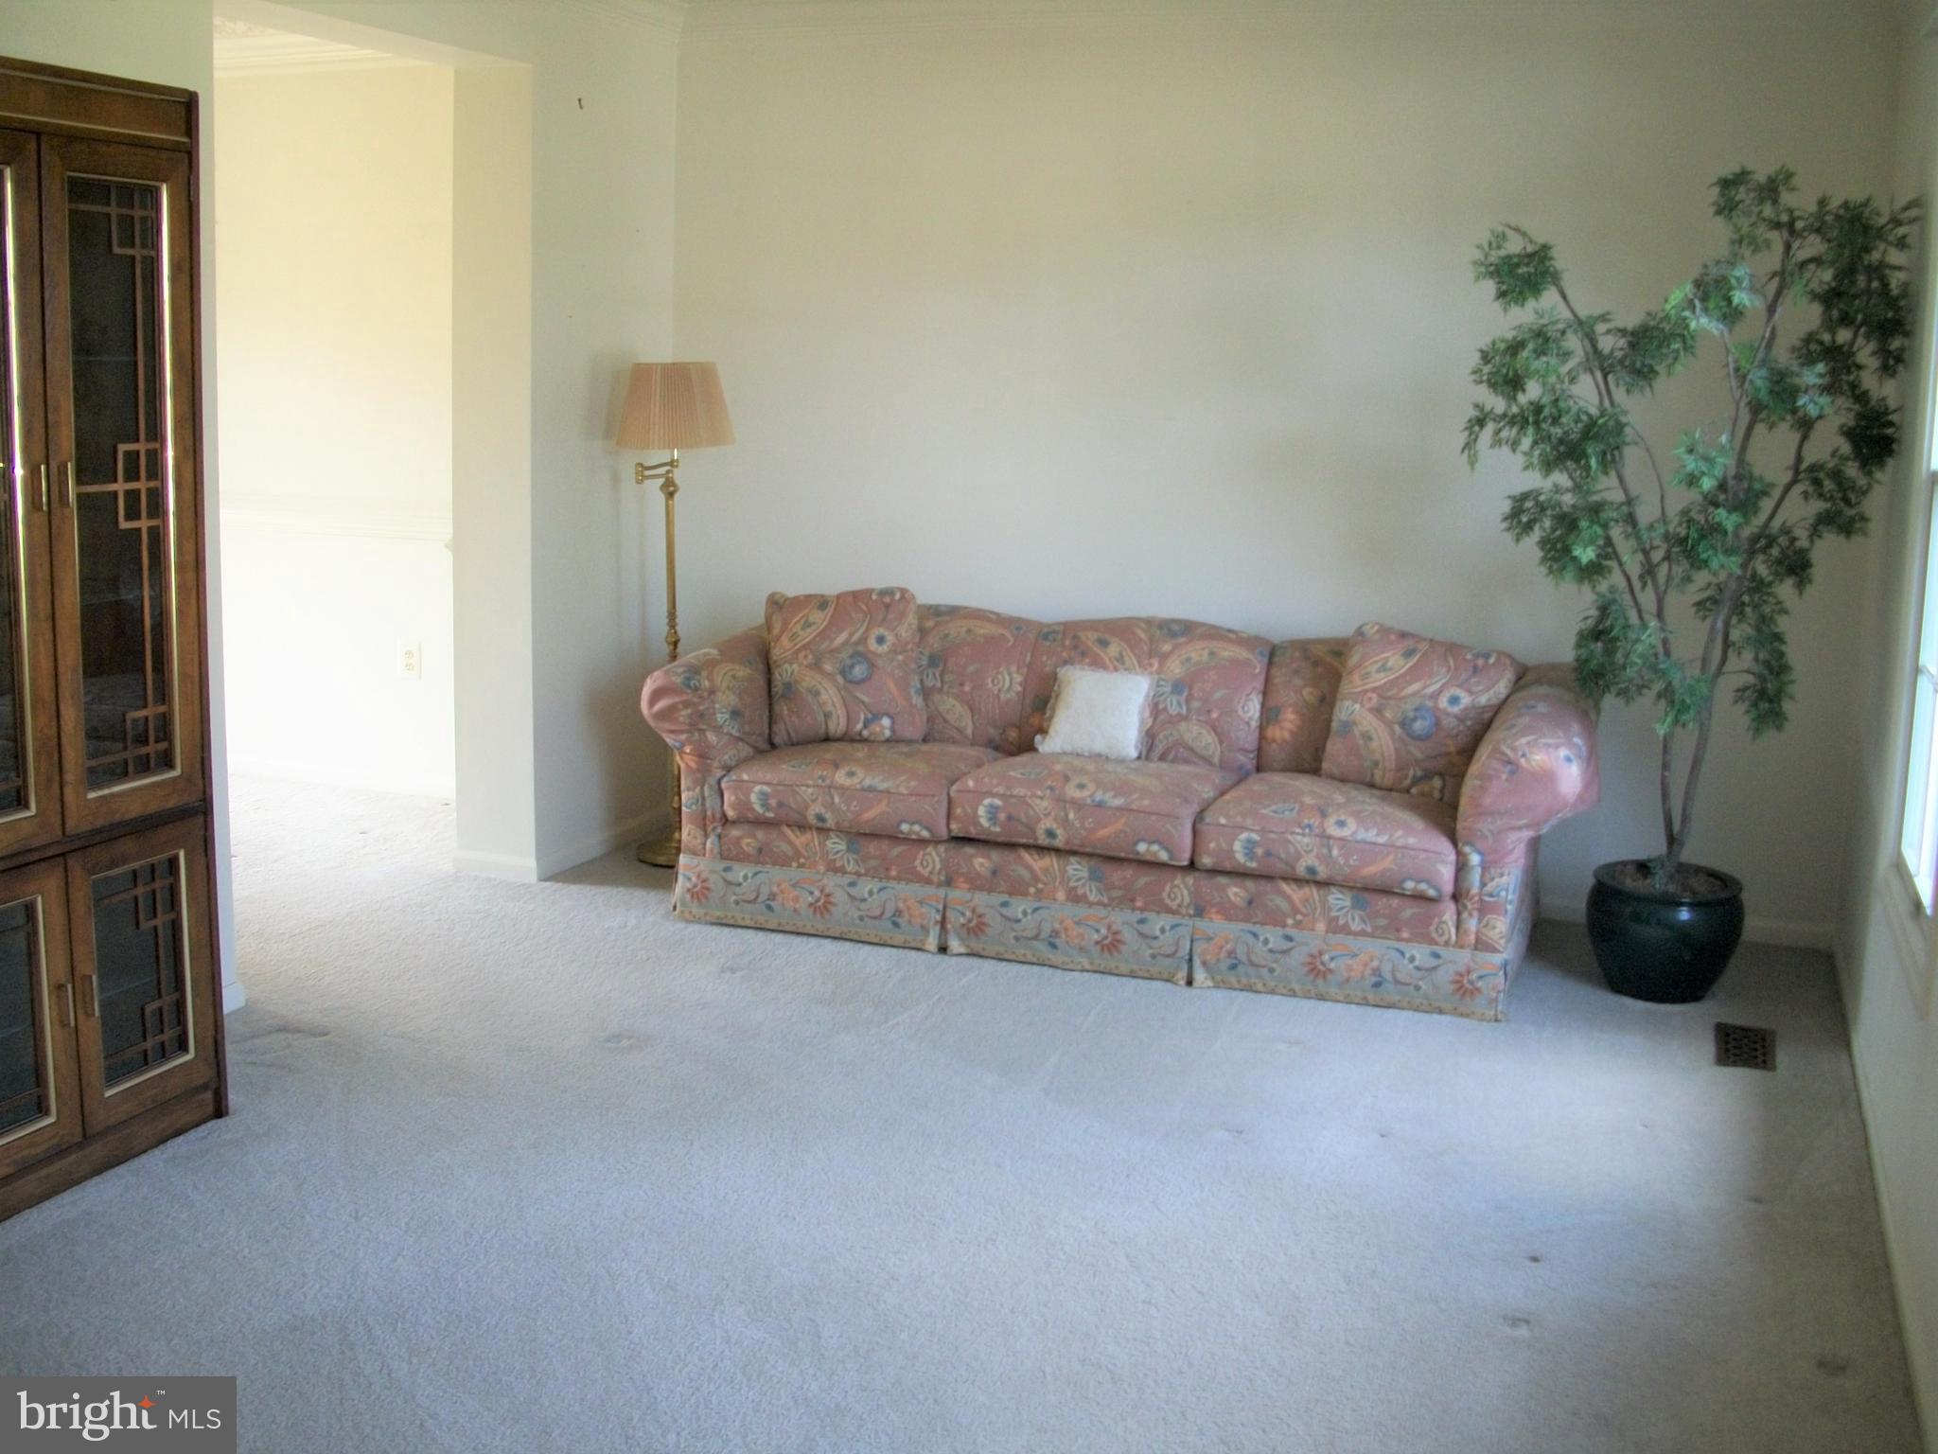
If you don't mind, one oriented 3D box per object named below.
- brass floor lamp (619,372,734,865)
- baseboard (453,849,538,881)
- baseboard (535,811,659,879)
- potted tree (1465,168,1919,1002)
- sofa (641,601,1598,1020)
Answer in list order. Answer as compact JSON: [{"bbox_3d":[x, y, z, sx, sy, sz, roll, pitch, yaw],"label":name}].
[{"bbox_3d":[-0.807,-0.319,5.409,0.370,1.400,0.370,1,9,0],"label":"brass floor lamp"},{"bbox_3d":[-1.264,0.372,5.245,0.250,0.065,0.015,5,10,21],"label":"baseboard"},{"bbox_3d":[-1.016,0.326,5.574,0.015,0.065,0.810,5,10,21],"label":"baseboard"},{"bbox_3d":[1.565,-0.313,4.351,0.920,1.850,0.750,5,10,21],"label":"potted tree"},{"bbox_3d":[0.409,0.122,4.886,2.290,0.760,0.900,5,10,20],"label":"sofa"}]

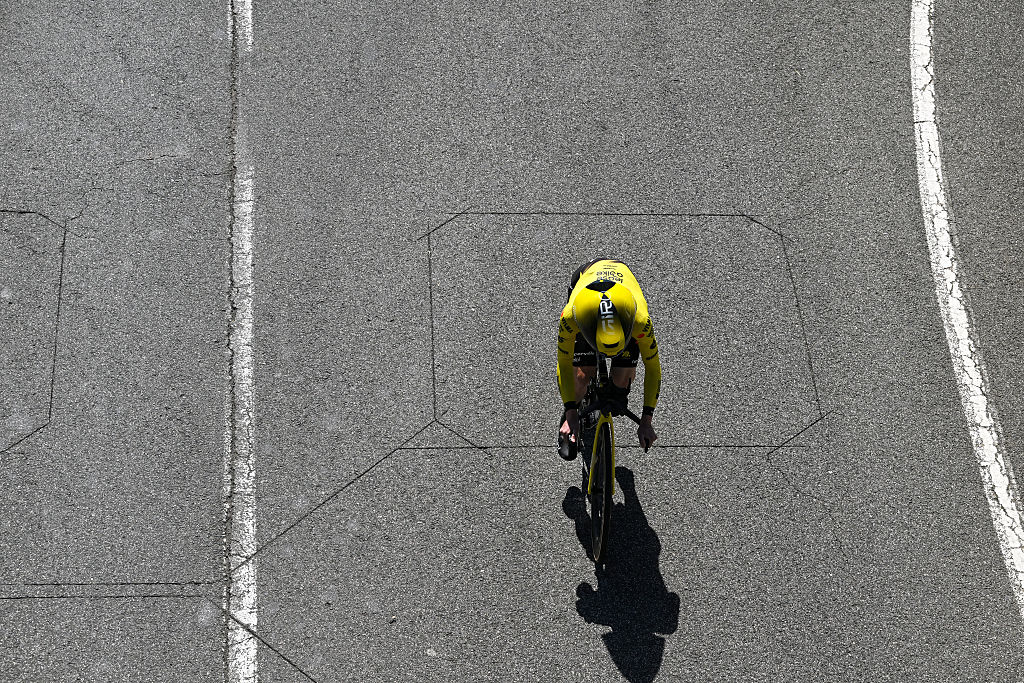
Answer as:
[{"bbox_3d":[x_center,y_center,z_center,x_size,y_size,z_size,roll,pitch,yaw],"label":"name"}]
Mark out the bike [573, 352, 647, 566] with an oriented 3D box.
[{"bbox_3d":[0.435,0.275,12.078,0.400,1.020,1.680,-2,39,-2],"label":"bike"}]

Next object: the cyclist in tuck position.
[{"bbox_3d":[0.450,0.204,11.865,0.510,1.210,1.120,-2,39,-2],"label":"cyclist in tuck position"}]

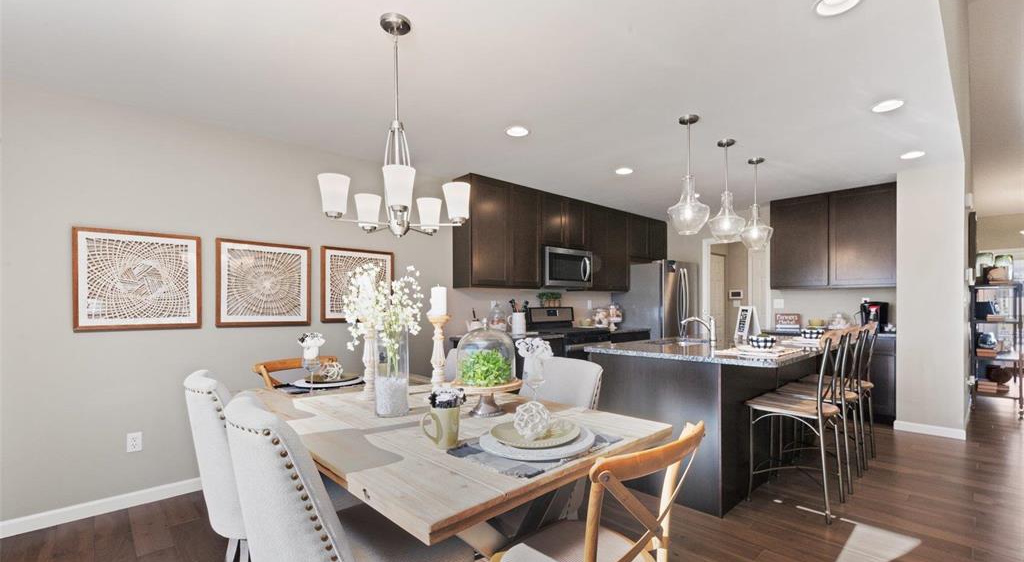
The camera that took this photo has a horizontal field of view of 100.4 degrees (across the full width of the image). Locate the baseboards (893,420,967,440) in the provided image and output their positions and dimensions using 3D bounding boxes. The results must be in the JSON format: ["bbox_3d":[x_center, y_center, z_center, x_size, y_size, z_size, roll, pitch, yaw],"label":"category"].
[{"bbox_3d":[3.801,1.362,3.893,0.016,0.086,0.455,2,-2,-43],"label":"baseboards"}]

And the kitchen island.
[{"bbox_3d":[1.669,0.940,3.300,1.920,0.914,1.160,2,-4,-43],"label":"kitchen island"}]

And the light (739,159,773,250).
[{"bbox_3d":[2.073,-0.657,3.612,0.250,0.745,0.250,2,-2,-43],"label":"light"}]

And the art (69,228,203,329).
[{"bbox_3d":[-2.279,-0.001,2.627,0.590,0.605,0.030,2,-2,-43],"label":"art"}]

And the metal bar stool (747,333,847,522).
[{"bbox_3d":[1.776,0.843,2.670,0.440,1.050,0.490,2,-4,-43],"label":"metal bar stool"}]

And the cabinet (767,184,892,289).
[{"bbox_3d":[3.650,-0.444,4.838,0.330,1.068,1.170,2,-4,-43],"label":"cabinet"}]

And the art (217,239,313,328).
[{"bbox_3d":[-1.795,0.027,3.127,0.600,0.600,0.030,2,-4,-43],"label":"art"}]

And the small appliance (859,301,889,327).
[{"bbox_3d":[3.754,0.364,4.432,0.290,0.320,0.200,2,-2,-43],"label":"small appliance"}]

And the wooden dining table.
[{"bbox_3d":[-0.405,0.940,1.869,1.021,0.772,1.839,2,-2,-43],"label":"wooden dining table"}]

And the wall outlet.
[{"bbox_3d":[-2.311,0.991,2.614,0.070,0.115,0.010,2,-4,-43],"label":"wall outlet"}]

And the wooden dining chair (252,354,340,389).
[{"bbox_3d":[-1.180,0.925,2.500,0.490,0.880,0.520,2,-4,-43],"label":"wooden dining chair"}]

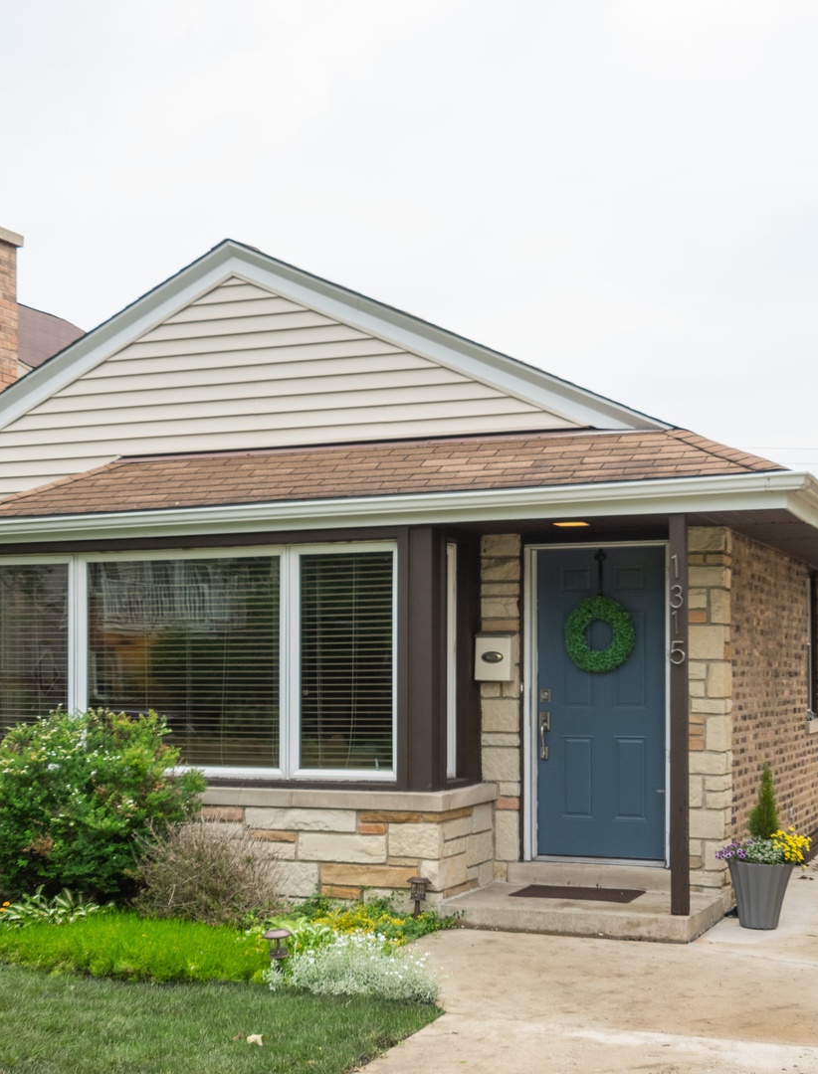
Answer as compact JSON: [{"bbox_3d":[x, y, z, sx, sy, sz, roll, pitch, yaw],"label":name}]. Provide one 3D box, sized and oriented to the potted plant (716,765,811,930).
[{"bbox_3d":[2.042,1.787,9.361,0.550,0.935,0.500,-2,-5,22],"label":"potted plant"}]

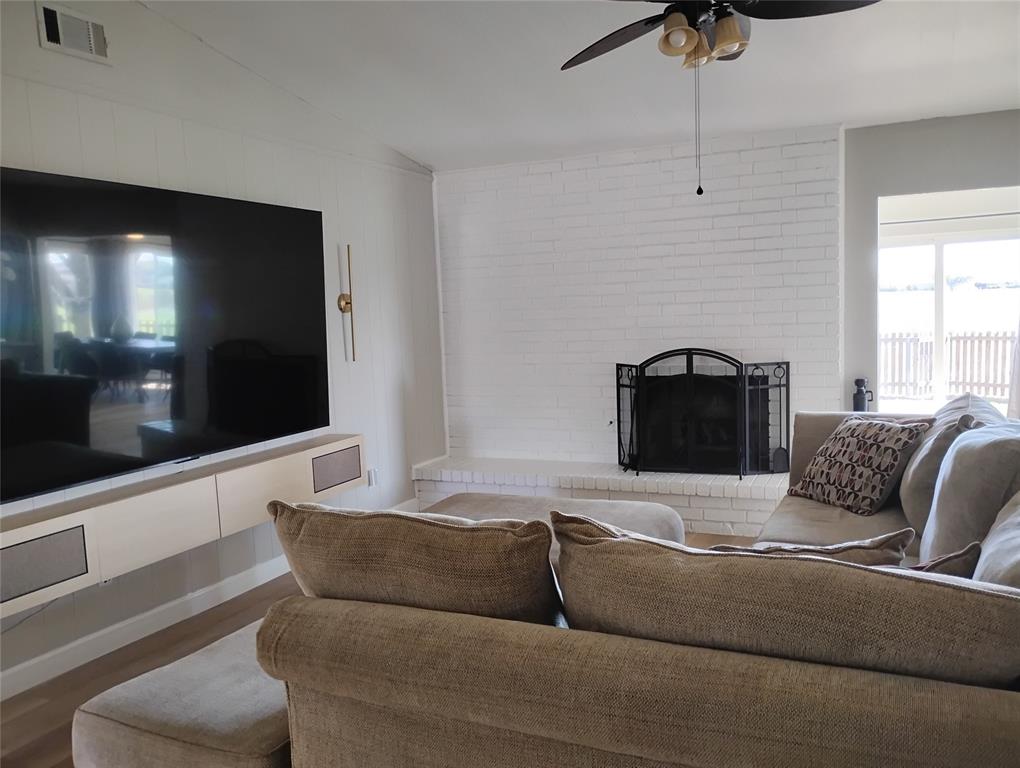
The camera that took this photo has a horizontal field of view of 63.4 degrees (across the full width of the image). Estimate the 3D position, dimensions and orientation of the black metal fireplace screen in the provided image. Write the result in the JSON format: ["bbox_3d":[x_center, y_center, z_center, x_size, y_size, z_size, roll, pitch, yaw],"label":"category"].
[{"bbox_3d":[1.160,0.173,5.197,1.100,0.790,0.300,0,6,26],"label":"black metal fireplace screen"}]

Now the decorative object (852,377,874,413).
[{"bbox_3d":[2.020,0.090,4.733,0.105,0.240,0.078,0,6,26],"label":"decorative object"}]

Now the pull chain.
[{"bbox_3d":[0.670,-0.923,2.927,0.026,0.500,0.023,0,6,26],"label":"pull chain"}]

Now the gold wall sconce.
[{"bbox_3d":[-1.004,-0.493,5.089,0.070,0.715,0.120,0,6,26],"label":"gold wall sconce"}]

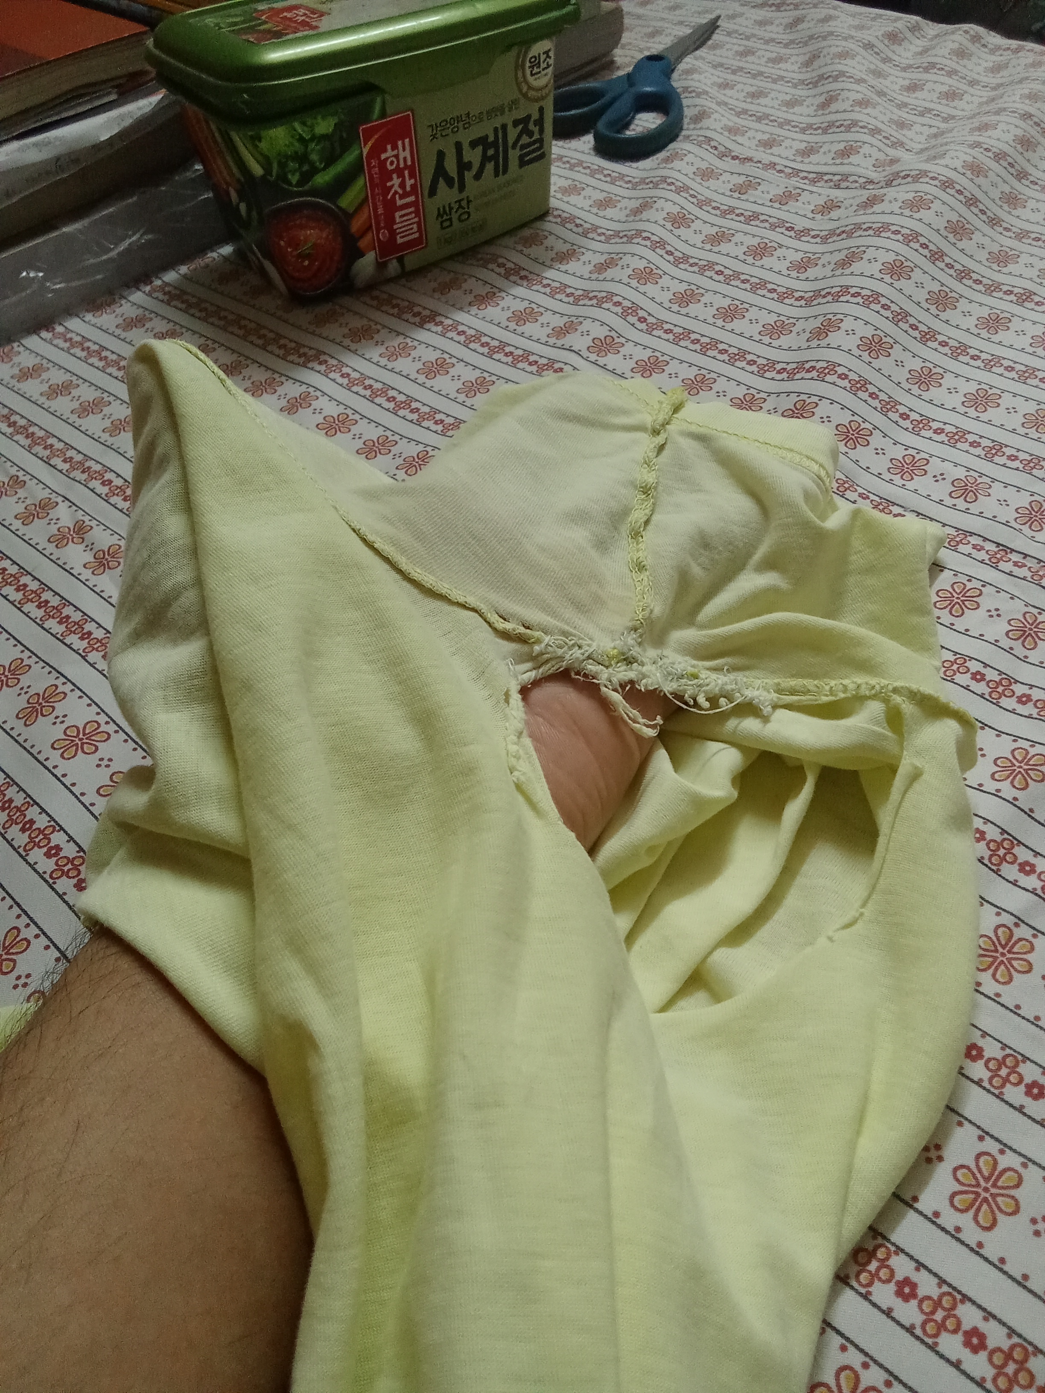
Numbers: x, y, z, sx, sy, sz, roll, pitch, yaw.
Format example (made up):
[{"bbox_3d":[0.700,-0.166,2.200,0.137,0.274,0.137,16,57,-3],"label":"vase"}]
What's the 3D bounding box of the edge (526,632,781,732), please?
[{"bbox_3d":[0.034,-0.004,0.298,0.064,0.014,0.015,8,49,12],"label":"edge"}]

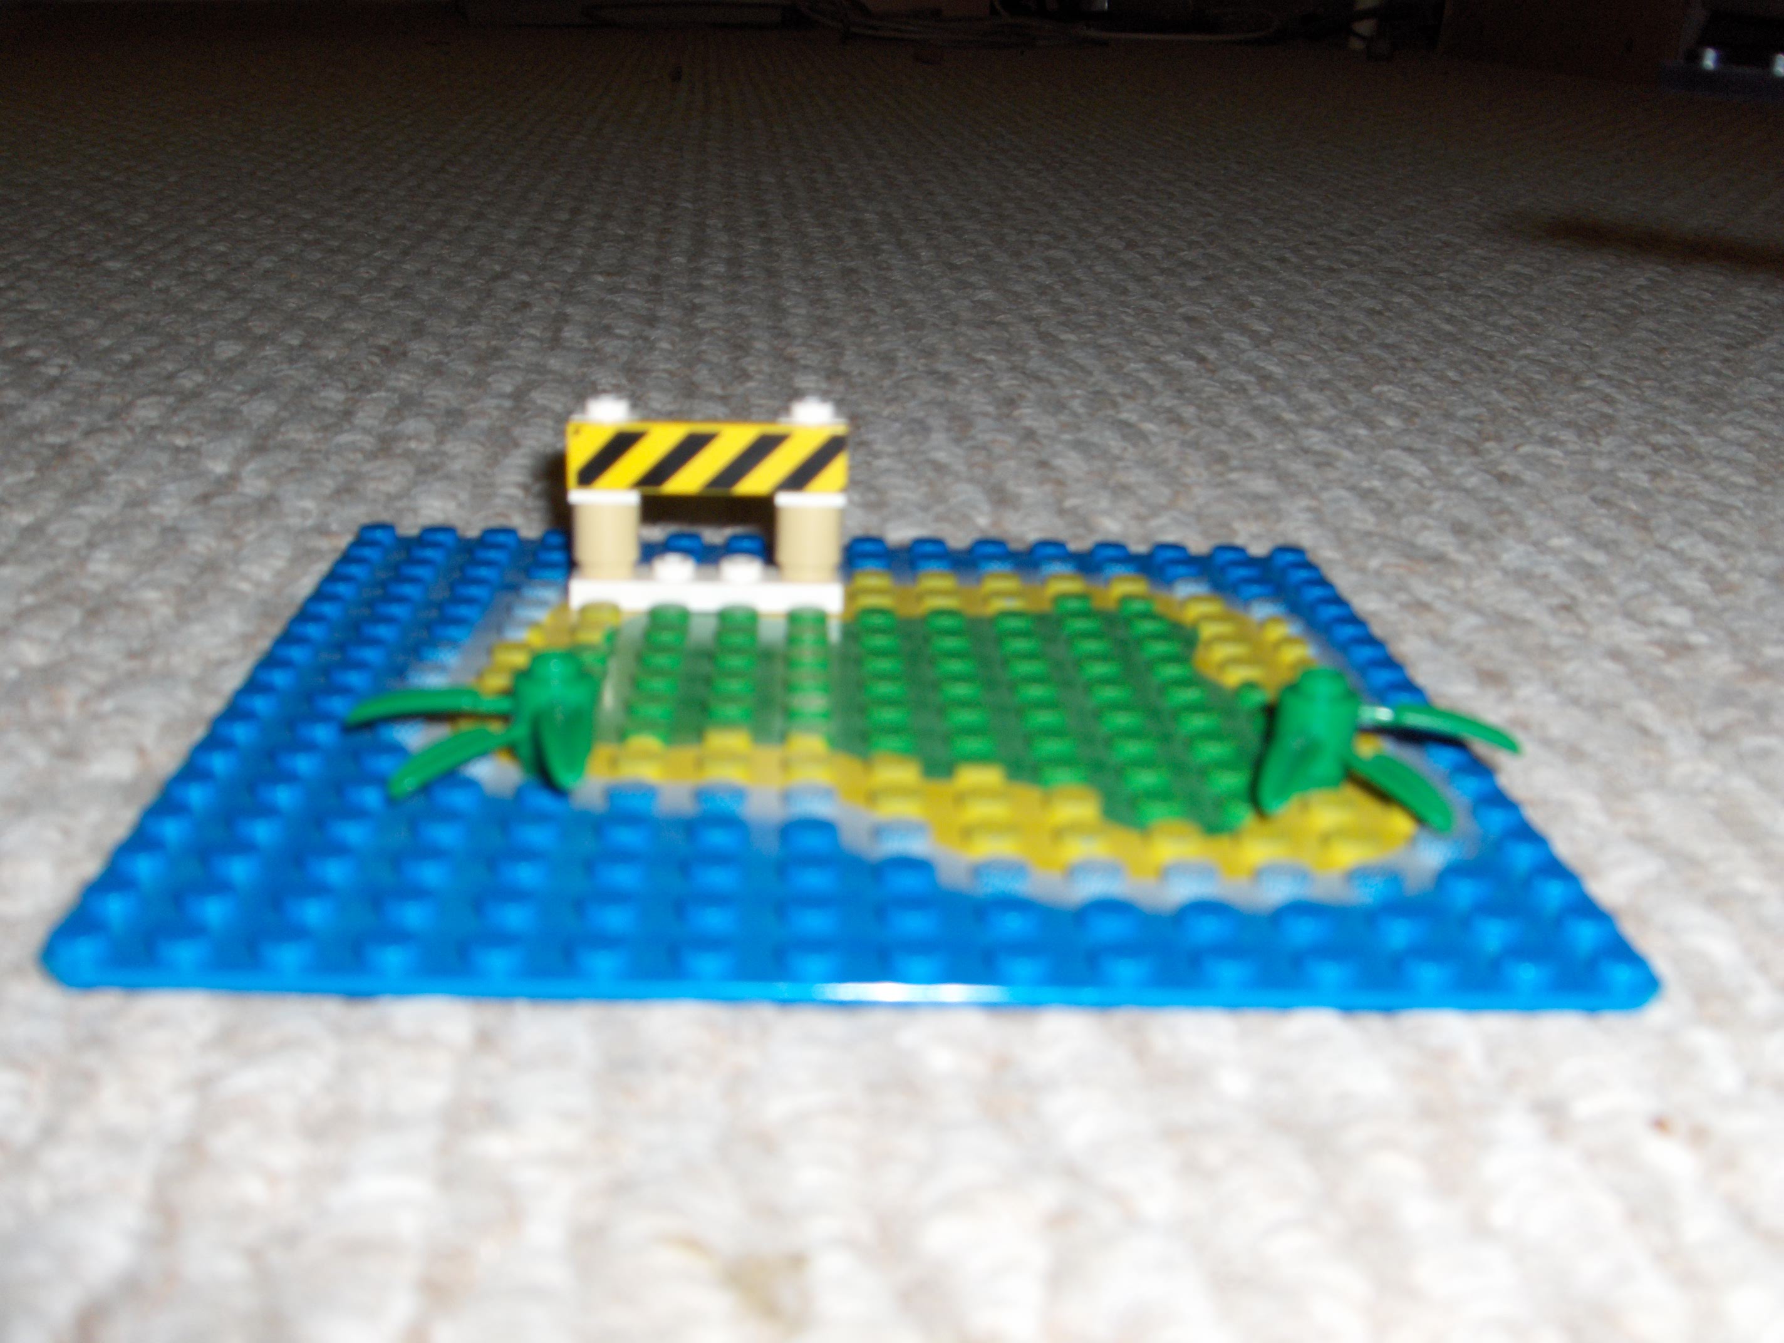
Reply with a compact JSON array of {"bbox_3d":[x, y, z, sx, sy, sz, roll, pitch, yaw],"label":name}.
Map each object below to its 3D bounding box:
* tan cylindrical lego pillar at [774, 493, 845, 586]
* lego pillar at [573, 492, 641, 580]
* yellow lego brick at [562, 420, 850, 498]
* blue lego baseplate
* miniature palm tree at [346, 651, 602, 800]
[{"bbox_3d":[-0.010,-0.016,0.241,0.008,0.010,0.008,1,19,-3],"label":"tan cylindrical lego pillar"},{"bbox_3d":[-0.034,-0.016,0.239,0.008,0.010,0.008,1,19,-3],"label":"lego pillar"},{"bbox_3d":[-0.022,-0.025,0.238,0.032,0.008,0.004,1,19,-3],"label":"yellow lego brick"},{"bbox_3d":[-0.005,0.003,0.211,0.128,0.004,0.127,1,19,-3],"label":"blue lego baseplate"},{"bbox_3d":[-0.038,0.006,0.182,0.026,0.011,0.025,1,19,-3],"label":"miniature palm tree"}]

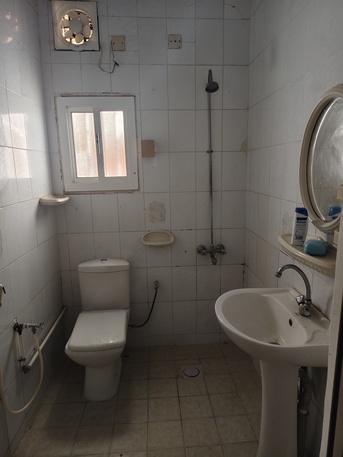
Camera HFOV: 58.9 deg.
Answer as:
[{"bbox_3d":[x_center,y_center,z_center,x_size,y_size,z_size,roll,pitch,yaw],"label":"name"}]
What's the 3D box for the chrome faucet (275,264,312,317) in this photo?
[{"bbox_3d":[0.533,0.261,1.318,0.160,0.220,0.085,-2,11,-3],"label":"chrome faucet"}]

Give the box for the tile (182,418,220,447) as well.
[{"bbox_3d":[0.169,1.165,1.736,0.198,0.010,0.196,-2,11,-3],"label":"tile"}]

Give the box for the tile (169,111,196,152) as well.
[{"bbox_3d":[0.084,-0.722,2.261,0.200,0.300,0.010,-2,11,-3],"label":"tile"}]

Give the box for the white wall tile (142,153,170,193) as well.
[{"bbox_3d":[-0.114,-0.423,2.294,0.200,0.300,0.010,-2,11,-4],"label":"white wall tile"}]

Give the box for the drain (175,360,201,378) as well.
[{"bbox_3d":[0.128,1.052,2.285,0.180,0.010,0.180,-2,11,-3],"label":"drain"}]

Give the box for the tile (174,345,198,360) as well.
[{"bbox_3d":[0.115,1.016,2.470,0.198,0.010,0.198,-2,11,-3],"label":"tile"}]

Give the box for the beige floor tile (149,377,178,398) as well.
[{"bbox_3d":[-0.055,1.100,2.092,0.200,0.010,0.195,-2,11,-3],"label":"beige floor tile"}]

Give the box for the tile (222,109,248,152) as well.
[{"bbox_3d":[0.478,-0.734,2.281,0.188,0.298,0.010,-2,11,-3],"label":"tile"}]

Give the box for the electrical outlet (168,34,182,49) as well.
[{"bbox_3d":[0.030,-1.308,2.124,0.090,0.090,0.020,-2,11,-3],"label":"electrical outlet"}]

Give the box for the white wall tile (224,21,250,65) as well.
[{"bbox_3d":[0.466,-1.323,2.164,0.188,0.298,0.010,-2,11,-3],"label":"white wall tile"}]

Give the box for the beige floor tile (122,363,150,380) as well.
[{"bbox_3d":[-0.268,1.073,2.274,0.200,0.010,0.200,-2,11,-4],"label":"beige floor tile"}]

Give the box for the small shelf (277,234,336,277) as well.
[{"bbox_3d":[0.595,0.098,1.415,0.120,0.090,0.600,-2,11,-3],"label":"small shelf"}]

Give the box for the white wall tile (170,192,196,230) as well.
[{"bbox_3d":[0.091,-0.138,2.375,0.200,0.300,0.010,-2,11,-3],"label":"white wall tile"}]

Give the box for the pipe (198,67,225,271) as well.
[{"bbox_3d":[0.303,-0.407,2.225,0.232,1.405,0.210,-2,11,-3],"label":"pipe"}]

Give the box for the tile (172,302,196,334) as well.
[{"bbox_3d":[0.112,0.749,2.543,0.200,0.300,0.010,-2,11,-4],"label":"tile"}]

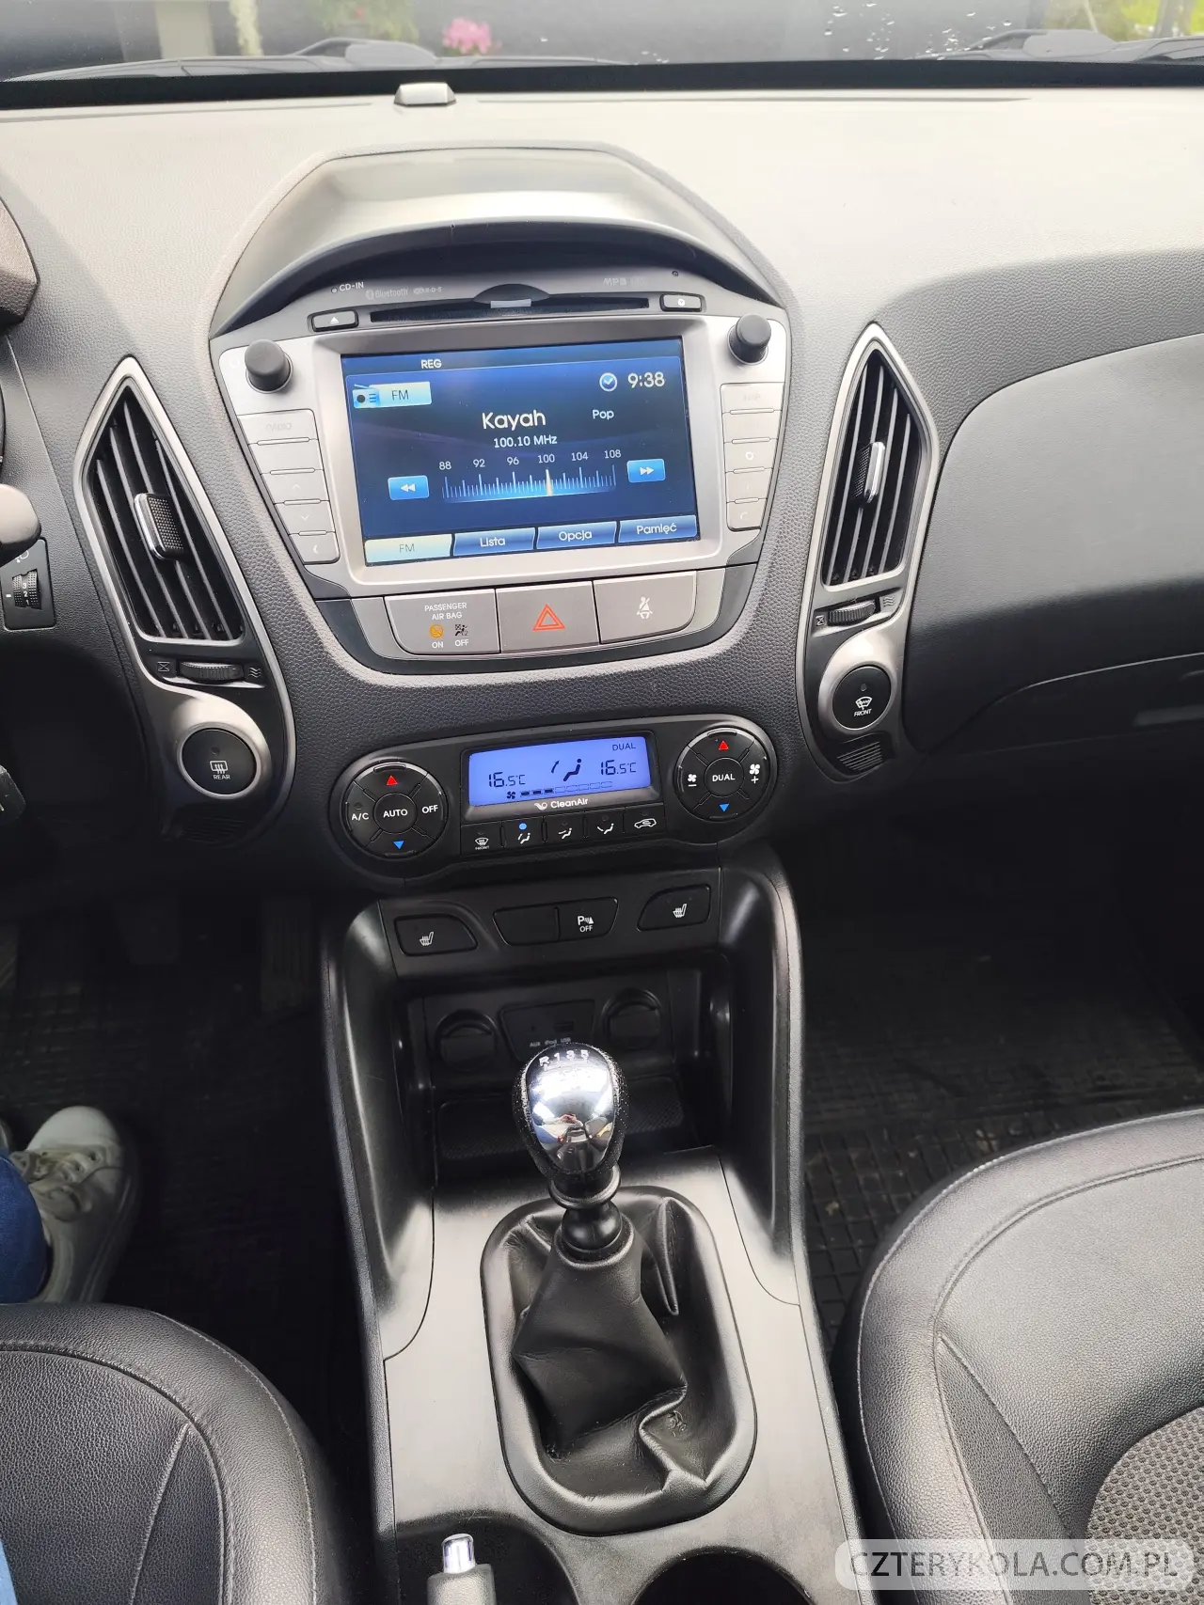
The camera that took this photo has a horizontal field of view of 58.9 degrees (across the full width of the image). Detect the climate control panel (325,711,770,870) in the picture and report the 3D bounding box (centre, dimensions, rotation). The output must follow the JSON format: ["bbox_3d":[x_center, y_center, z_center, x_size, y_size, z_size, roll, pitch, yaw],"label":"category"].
[{"bbox_3d":[-0.019,-0.005,0.484,0.203,0.065,0.030,-6,20,-7],"label":"climate control panel"}]

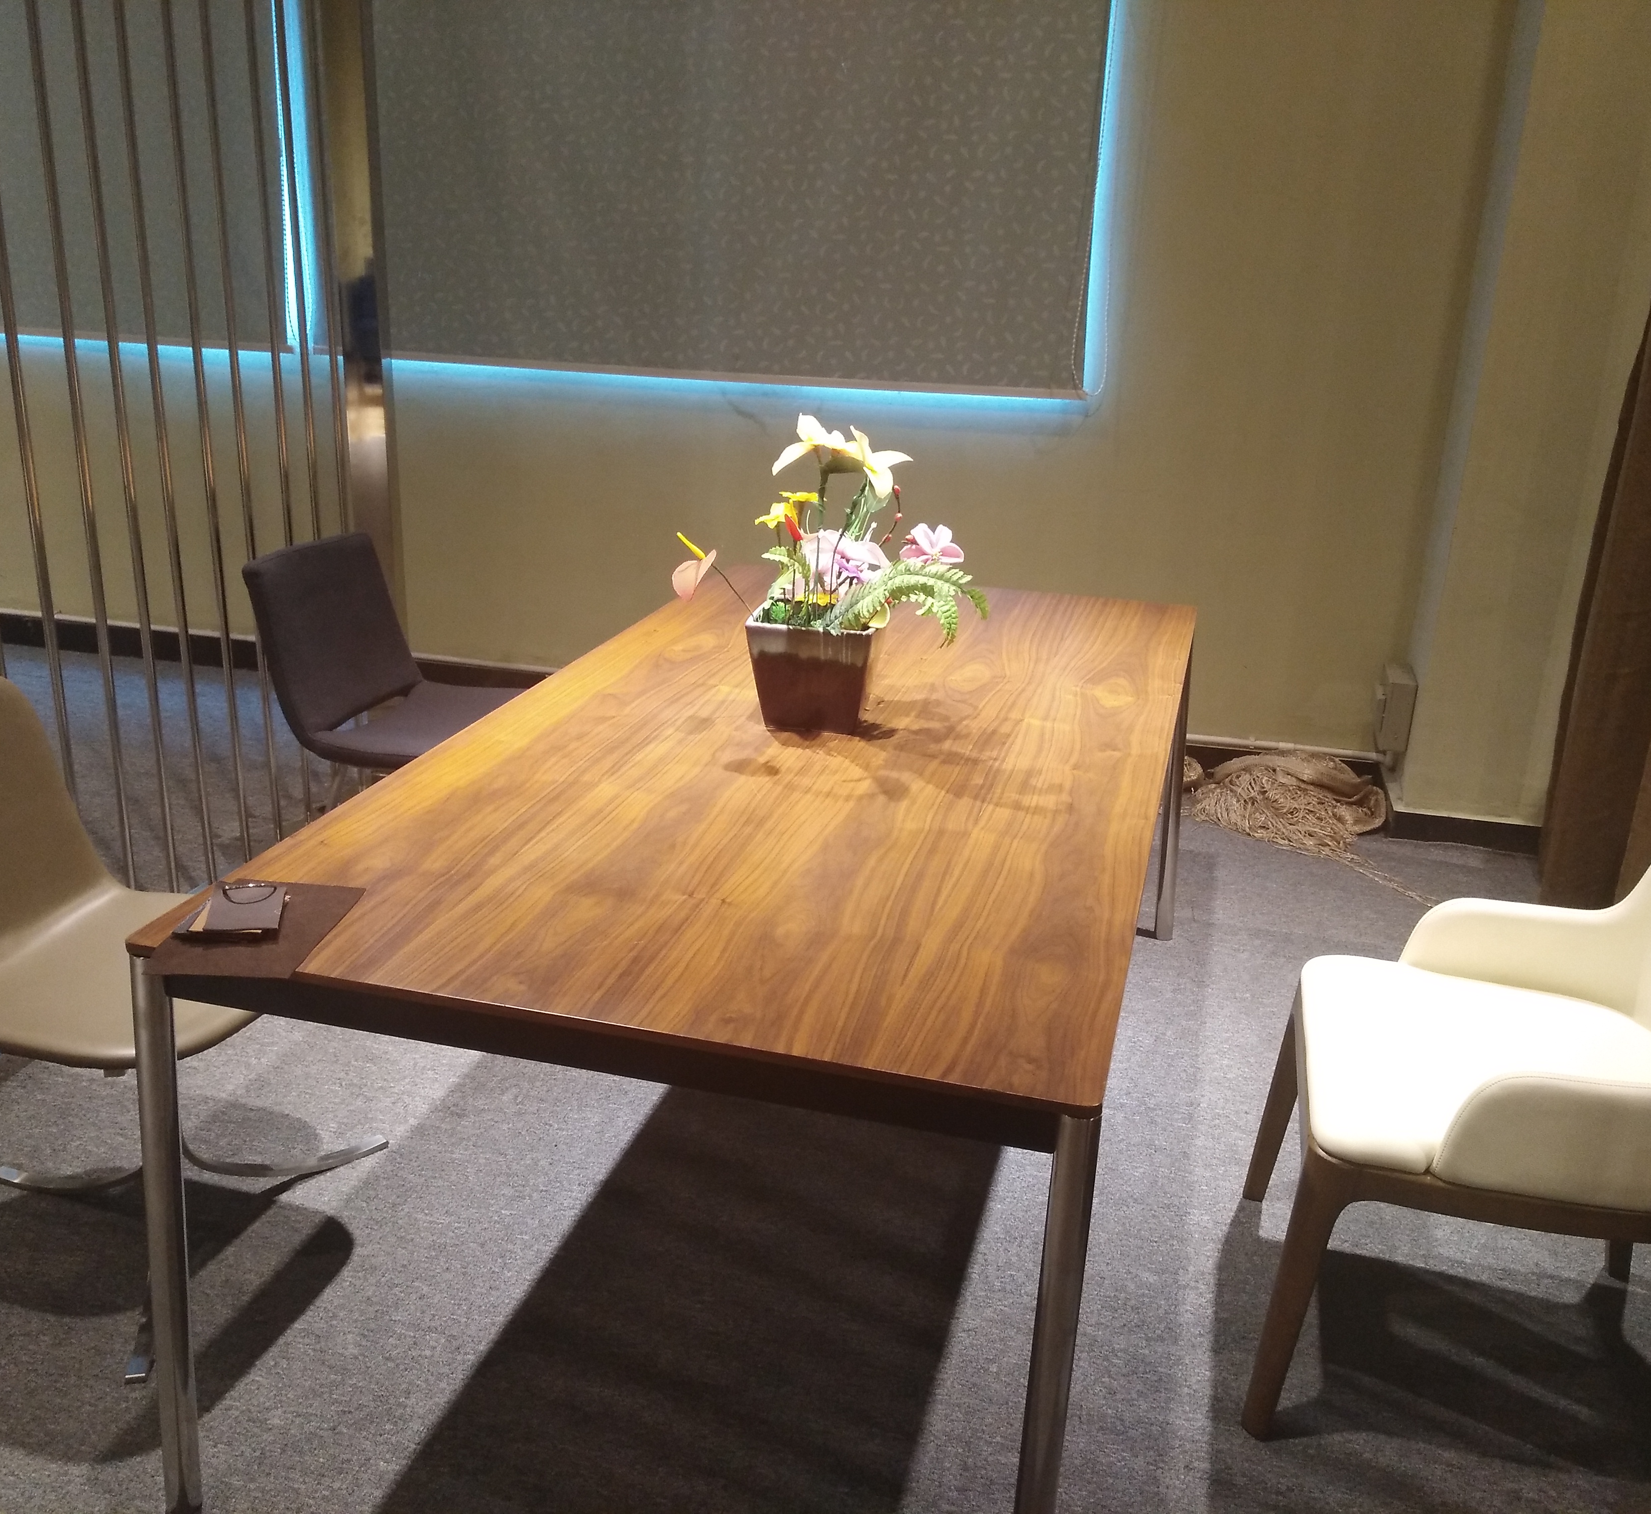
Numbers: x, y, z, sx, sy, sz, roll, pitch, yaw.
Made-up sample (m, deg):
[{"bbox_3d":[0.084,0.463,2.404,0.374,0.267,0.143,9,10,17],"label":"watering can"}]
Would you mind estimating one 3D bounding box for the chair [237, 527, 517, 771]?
[{"bbox_3d":[-0.862,-0.038,3.267,0.570,0.790,0.490,9,20,18],"label":"chair"}]

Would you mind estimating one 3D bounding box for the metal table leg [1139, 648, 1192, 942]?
[{"bbox_3d":[0.753,0.063,3.272,0.045,0.715,0.045,7,20,14],"label":"metal table leg"}]

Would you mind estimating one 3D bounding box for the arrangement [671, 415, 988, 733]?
[{"bbox_3d":[0.006,-0.278,2.297,0.480,0.460,0.300,3,19,2],"label":"arrangement"}]

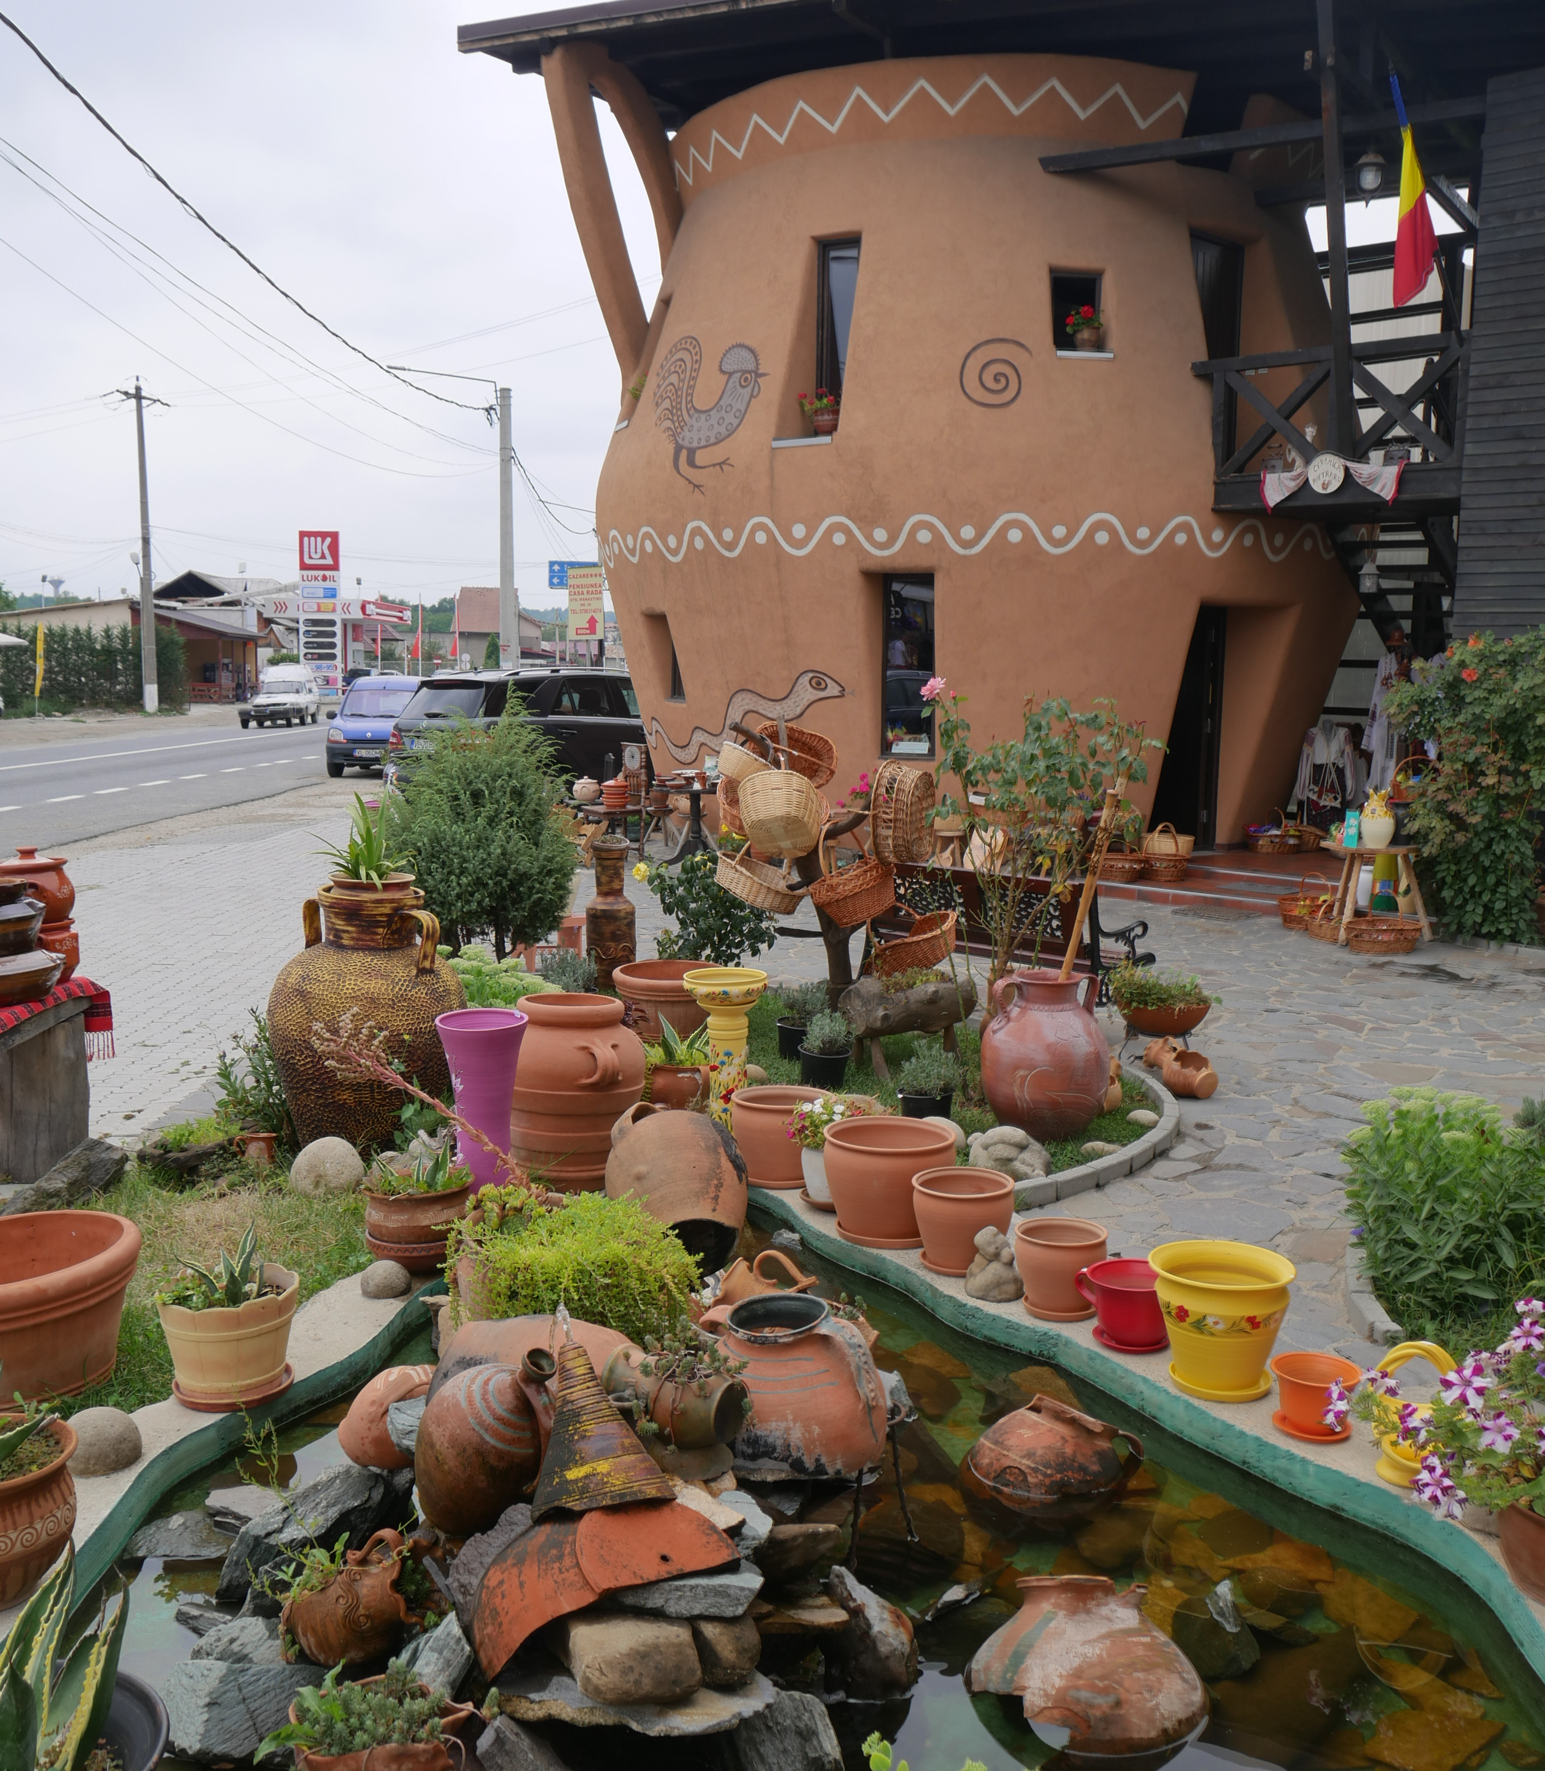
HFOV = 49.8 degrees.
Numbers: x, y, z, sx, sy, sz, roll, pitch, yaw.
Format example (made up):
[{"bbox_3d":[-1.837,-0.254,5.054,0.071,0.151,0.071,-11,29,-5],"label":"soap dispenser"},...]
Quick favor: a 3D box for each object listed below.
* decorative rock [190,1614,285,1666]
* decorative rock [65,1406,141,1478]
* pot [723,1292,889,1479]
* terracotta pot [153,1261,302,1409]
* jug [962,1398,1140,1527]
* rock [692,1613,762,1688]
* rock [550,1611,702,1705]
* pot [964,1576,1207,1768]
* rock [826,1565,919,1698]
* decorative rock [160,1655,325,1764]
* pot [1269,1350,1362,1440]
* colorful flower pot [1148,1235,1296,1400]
[{"bbox_3d":[-0.990,1.402,3.080,0.200,0.110,0.150,0,7,0],"label":"decorative rock"},{"bbox_3d":[-1.395,1.161,3.470,0.155,0.120,0.145,-2,7,-23],"label":"decorative rock"},{"bbox_3d":[0.069,1.020,3.392,0.335,0.305,0.325,-4,8,1],"label":"pot"},{"bbox_3d":[-1.231,1.030,3.788,0.303,0.233,0.303,0,7,0],"label":"terracotta pot"},{"bbox_3d":[0.635,1.315,3.800,0.400,0.280,0.350,16,12,-11],"label":"jug"},{"bbox_3d":[-0.071,1.251,2.720,0.120,0.125,0.140,-2,8,-17],"label":"rock"},{"bbox_3d":[-0.236,1.250,2.690,0.235,0.140,0.170,-1,7,-6],"label":"rock"},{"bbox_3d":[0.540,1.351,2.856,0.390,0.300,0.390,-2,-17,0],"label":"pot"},{"bbox_3d":[0.176,1.313,2.903,0.145,0.200,0.140,-8,7,1],"label":"rock"},{"bbox_3d":[-0.842,1.311,2.660,0.270,0.140,0.220,3,7,20],"label":"decorative rock"},{"bbox_3d":[1.202,1.129,3.685,0.192,0.135,0.192,3,7,19],"label":"pot"},{"bbox_3d":[1.043,1.023,3.891,0.330,0.295,0.330,2,7,15],"label":"colorful flower pot"}]

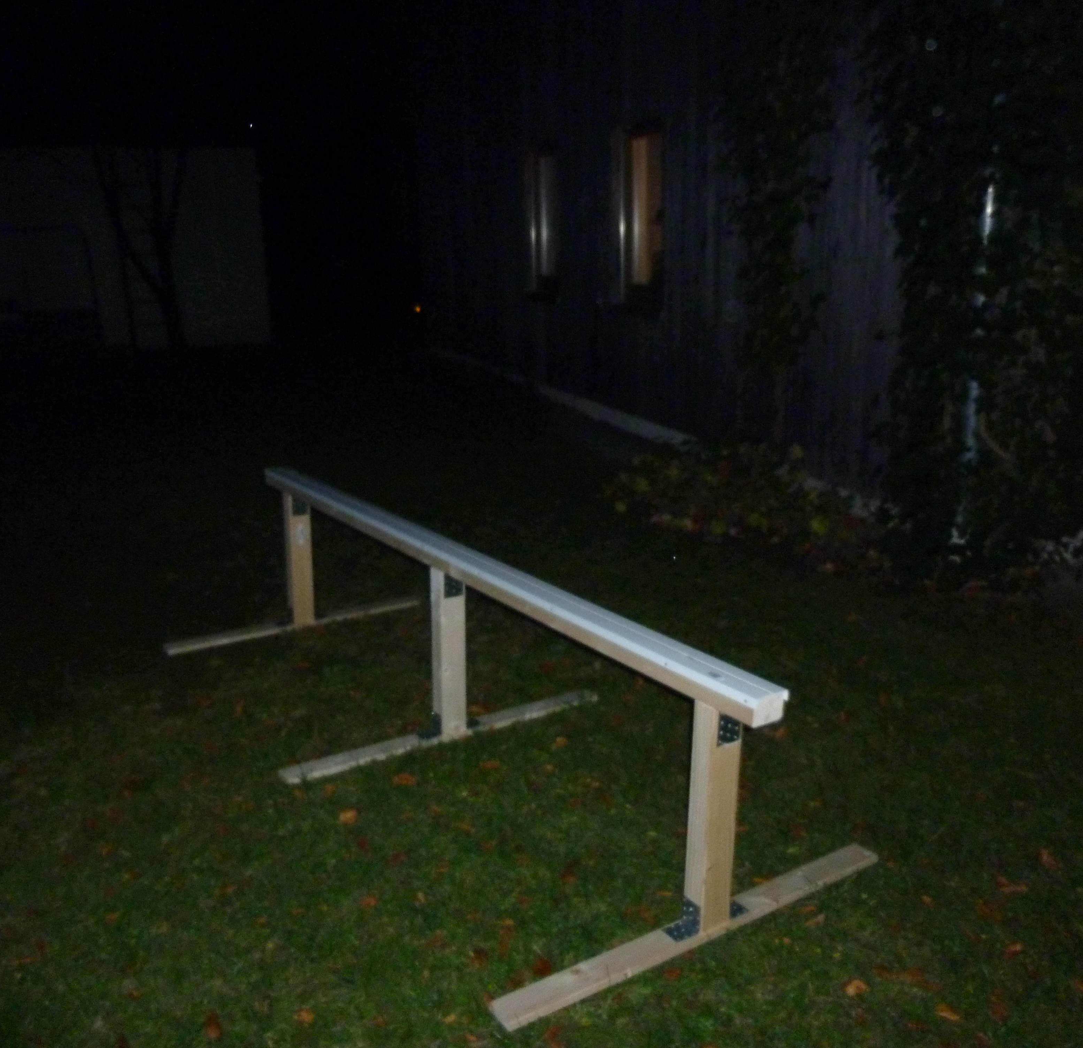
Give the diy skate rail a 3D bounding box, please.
[{"bbox_3d":[-0.316,0.332,3.016,1.042,0.581,2.635,-8,16,-34],"label":"diy skate rail"}]

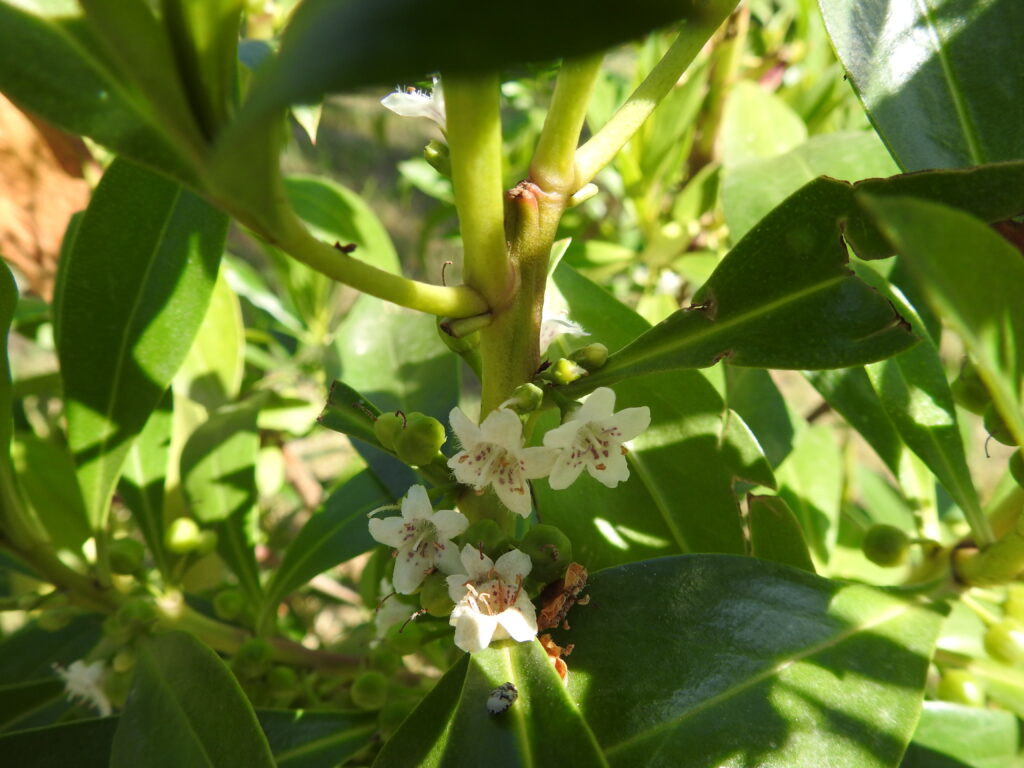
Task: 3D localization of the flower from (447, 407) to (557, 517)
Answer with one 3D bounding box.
[{"bbox_3d":[-0.002,0.014,0.151,0.019,0.019,0.011,2,9,8],"label":"flower"}]

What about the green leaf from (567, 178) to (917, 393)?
[{"bbox_3d":[0.040,-0.015,0.153,0.064,0.036,0.014,-21,-12,-6],"label":"green leaf"}]

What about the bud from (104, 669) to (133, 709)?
[{"bbox_3d":[-0.094,0.074,0.200,0.008,0.009,0.008,0,16,0],"label":"bud"}]

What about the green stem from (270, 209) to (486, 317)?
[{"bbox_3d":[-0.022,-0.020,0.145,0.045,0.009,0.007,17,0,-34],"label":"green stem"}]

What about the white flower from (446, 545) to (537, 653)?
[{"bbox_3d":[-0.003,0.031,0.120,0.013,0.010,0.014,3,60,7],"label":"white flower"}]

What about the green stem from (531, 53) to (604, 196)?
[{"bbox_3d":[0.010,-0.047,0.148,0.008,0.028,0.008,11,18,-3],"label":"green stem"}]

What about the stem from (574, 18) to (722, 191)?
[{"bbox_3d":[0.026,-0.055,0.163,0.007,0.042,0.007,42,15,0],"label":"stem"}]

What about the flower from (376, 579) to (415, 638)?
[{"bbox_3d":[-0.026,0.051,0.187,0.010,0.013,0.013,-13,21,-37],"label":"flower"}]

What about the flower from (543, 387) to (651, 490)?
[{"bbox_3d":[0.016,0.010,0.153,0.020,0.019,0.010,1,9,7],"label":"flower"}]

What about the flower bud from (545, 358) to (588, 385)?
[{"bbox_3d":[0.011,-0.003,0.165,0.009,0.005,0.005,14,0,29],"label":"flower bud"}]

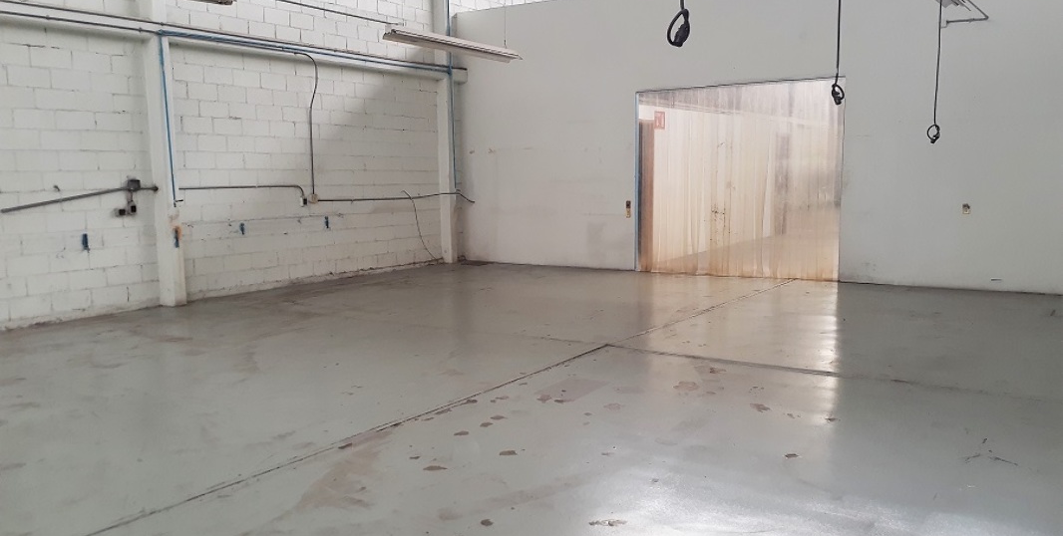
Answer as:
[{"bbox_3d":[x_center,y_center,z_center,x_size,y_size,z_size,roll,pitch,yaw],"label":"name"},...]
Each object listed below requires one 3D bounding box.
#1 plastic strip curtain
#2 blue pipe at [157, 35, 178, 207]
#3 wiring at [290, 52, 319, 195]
[{"bbox_3d":[2.769,-1.180,11.332,2.826,2.585,0.080,3,8,32],"label":"plastic strip curtain"},{"bbox_3d":[-4.060,-1.644,9.279,0.050,1.891,0.050,4,8,35],"label":"blue pipe"},{"bbox_3d":[-2.998,-1.921,11.020,0.170,1.874,0.393,4,8,35],"label":"wiring"}]

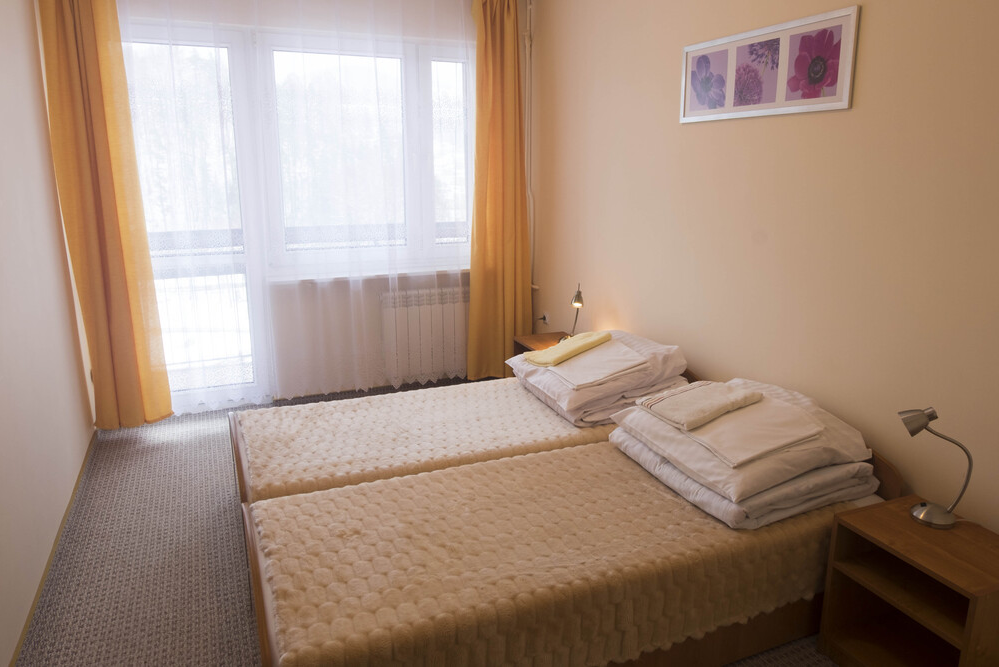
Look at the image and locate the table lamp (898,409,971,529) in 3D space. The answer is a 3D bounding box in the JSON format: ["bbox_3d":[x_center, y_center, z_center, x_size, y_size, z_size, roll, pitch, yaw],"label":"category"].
[{"bbox_3d":[1.298,0.393,2.010,0.203,0.347,0.120,10,17,35],"label":"table lamp"}]

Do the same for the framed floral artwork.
[{"bbox_3d":[1.026,-1.032,2.659,0.025,0.325,0.895,-6,15,-23],"label":"framed floral artwork"}]

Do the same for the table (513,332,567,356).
[{"bbox_3d":[0.332,0.301,4.113,0.360,0.490,0.440,-6,15,-23],"label":"table"}]

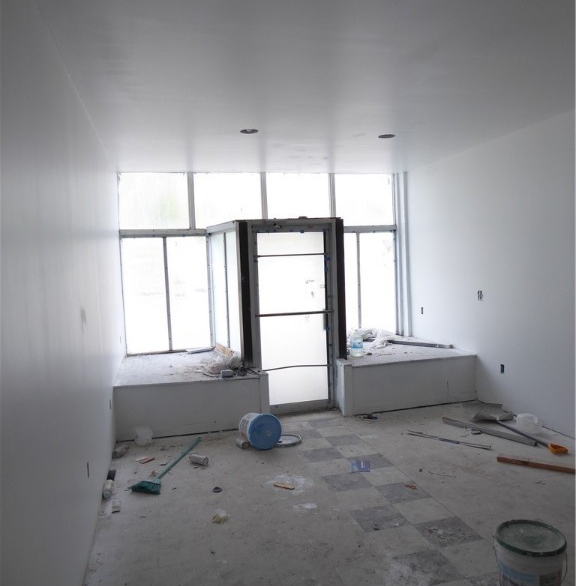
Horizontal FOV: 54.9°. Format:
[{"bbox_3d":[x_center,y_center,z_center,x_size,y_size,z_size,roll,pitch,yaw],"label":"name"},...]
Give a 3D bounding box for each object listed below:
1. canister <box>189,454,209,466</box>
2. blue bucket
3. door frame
[{"bbox_3d":[-0.748,1.399,4.655,0.160,0.070,0.070,0,4,37],"label":"canister"},{"bbox_3d":[-0.266,1.248,5.060,0.310,0.310,0.300,-4,-1,-27],"label":"blue bucket"},{"bbox_3d":[0.123,0.263,6.085,1.050,2.120,0.120,-3,3,-14],"label":"door frame"}]

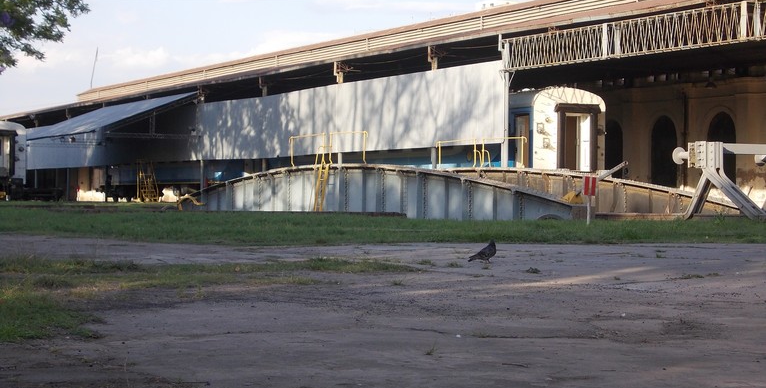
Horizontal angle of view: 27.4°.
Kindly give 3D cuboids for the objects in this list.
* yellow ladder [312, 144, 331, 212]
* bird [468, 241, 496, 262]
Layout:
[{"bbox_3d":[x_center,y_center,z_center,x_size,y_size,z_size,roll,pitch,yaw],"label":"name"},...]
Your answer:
[{"bbox_3d":[-1.595,-0.188,40.077,0.450,2.100,0.500,1,-1,-27],"label":"yellow ladder"},{"bbox_3d":[1.052,0.608,16.600,0.290,0.250,0.125,0,-1,0],"label":"bird"}]

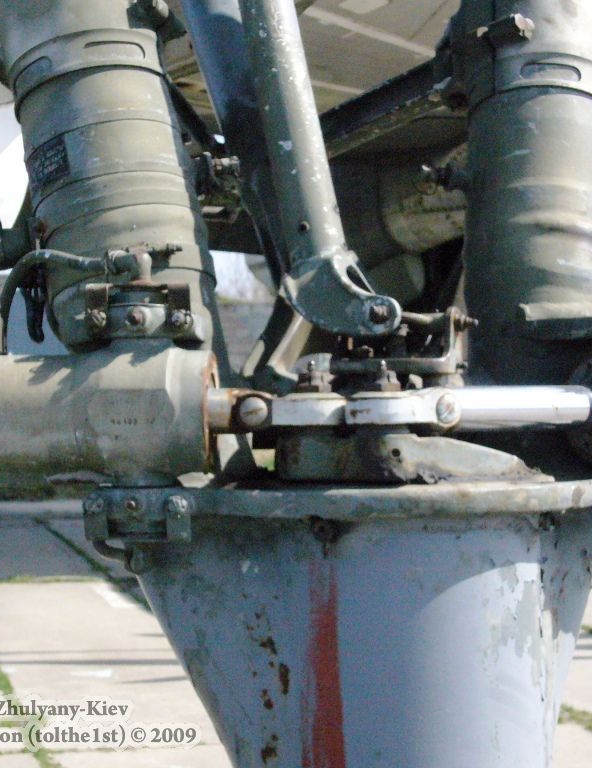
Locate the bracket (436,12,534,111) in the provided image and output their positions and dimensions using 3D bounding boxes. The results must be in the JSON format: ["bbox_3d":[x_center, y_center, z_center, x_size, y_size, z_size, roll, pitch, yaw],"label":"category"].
[{"bbox_3d":[0.262,-0.447,2.580,0.110,0.105,0.085,-8,-16,30],"label":"bracket"}]

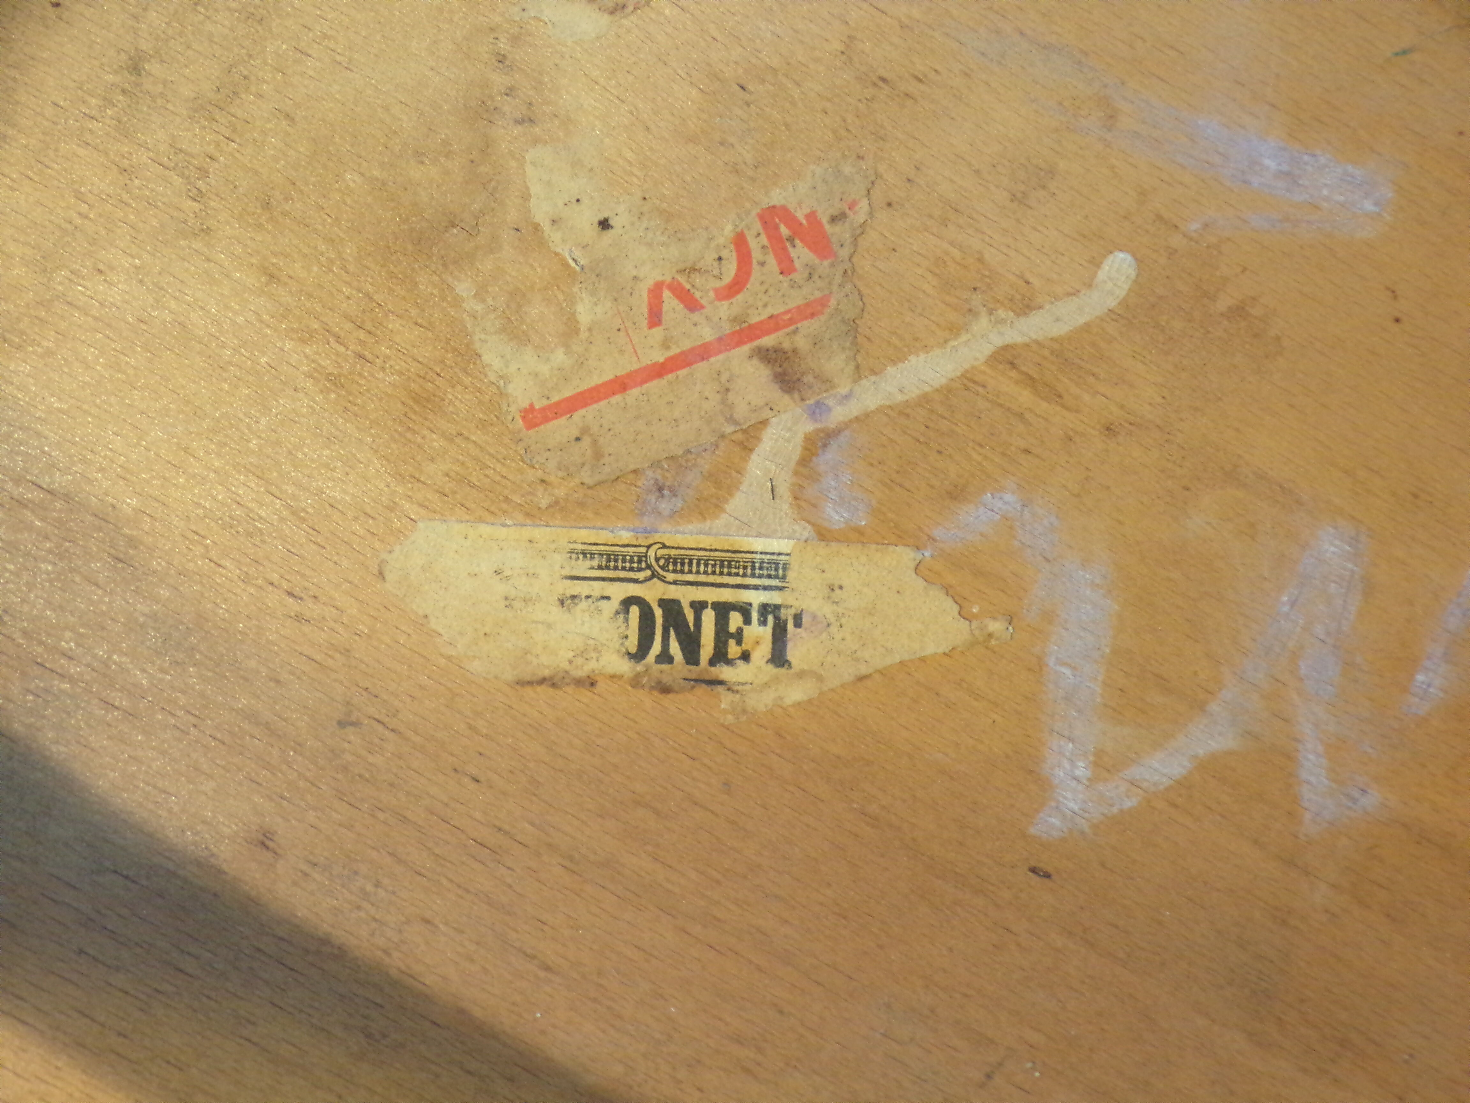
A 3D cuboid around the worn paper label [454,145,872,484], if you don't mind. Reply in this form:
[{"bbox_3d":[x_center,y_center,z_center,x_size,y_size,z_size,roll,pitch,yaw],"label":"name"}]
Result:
[{"bbox_3d":[-0.006,-0.028,0.430,0.043,0.001,0.035,-22,90,0],"label":"worn paper label"}]

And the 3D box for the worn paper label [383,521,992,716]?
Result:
[{"bbox_3d":[-0.005,0.008,0.430,0.062,0.001,0.019,3,90,0],"label":"worn paper label"}]

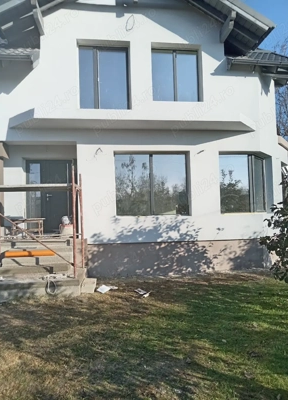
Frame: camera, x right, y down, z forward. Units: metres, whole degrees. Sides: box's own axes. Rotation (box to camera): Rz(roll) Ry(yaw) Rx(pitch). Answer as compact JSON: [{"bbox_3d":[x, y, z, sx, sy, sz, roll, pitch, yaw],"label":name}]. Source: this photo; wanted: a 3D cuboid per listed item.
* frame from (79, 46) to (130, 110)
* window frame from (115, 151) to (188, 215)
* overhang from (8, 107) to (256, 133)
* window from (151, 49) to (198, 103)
[{"bbox_3d":[-1.069,-3.330,7.962,1.401,1.857,0.140,-1,-3,-6],"label":"frame"},{"bbox_3d":[0.232,-0.422,7.923,2.020,1.714,0.140,-1,-3,-6],"label":"window frame"},{"bbox_3d":[-0.118,-2.003,7.313,6.568,0.238,0.800,-1,-3,-6],"label":"overhang"},{"bbox_3d":[0.896,-3.475,8.180,1.395,1.616,0.140,-1,-3,-6],"label":"window"}]

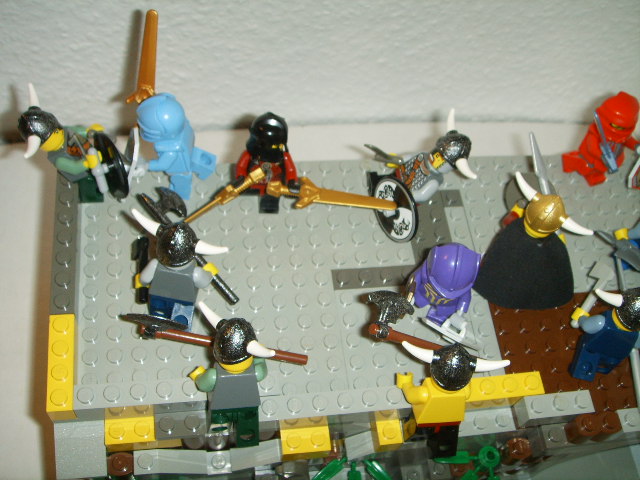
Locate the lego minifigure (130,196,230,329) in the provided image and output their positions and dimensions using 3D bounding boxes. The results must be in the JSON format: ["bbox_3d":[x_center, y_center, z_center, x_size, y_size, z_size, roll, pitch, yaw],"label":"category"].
[{"bbox_3d":[-0.045,0.011,0.231,0.031,0.043,0.018,12,48,-2],"label":"lego minifigure"}]

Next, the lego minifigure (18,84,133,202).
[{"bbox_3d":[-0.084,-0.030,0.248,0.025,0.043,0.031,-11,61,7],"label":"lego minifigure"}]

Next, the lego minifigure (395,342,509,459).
[{"bbox_3d":[0.038,0.049,0.224,0.032,0.044,0.018,4,45,-7],"label":"lego minifigure"}]

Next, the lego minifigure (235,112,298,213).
[{"bbox_3d":[-0.019,-0.027,0.255,0.022,0.043,0.017,-3,61,-11],"label":"lego minifigure"}]

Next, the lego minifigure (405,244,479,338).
[{"bbox_3d":[0.040,0.016,0.241,0.023,0.042,0.018,14,59,-1],"label":"lego minifigure"}]

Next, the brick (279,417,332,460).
[{"bbox_3d":[-0.006,0.064,0.239,0.016,0.011,0.015,-3,61,-11],"label":"brick"}]

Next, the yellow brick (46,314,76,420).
[{"bbox_3d":[-0.080,0.040,0.225,0.008,0.011,0.032,-3,61,-11],"label":"yellow brick"}]

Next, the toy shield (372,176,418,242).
[{"bbox_3d":[0.026,-0.010,0.257,0.006,0.023,0.023,-23,66,-25],"label":"toy shield"}]

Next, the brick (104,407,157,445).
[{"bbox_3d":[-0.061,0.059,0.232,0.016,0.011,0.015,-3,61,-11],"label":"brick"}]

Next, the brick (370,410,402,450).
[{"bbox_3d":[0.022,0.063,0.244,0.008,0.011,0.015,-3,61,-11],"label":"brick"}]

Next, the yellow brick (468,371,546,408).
[{"bbox_3d":[0.058,0.051,0.242,0.032,0.011,0.008,-3,61,-11],"label":"yellow brick"}]

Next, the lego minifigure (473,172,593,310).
[{"bbox_3d":[0.075,0.005,0.253,0.035,0.044,0.027,26,60,6],"label":"lego minifigure"}]

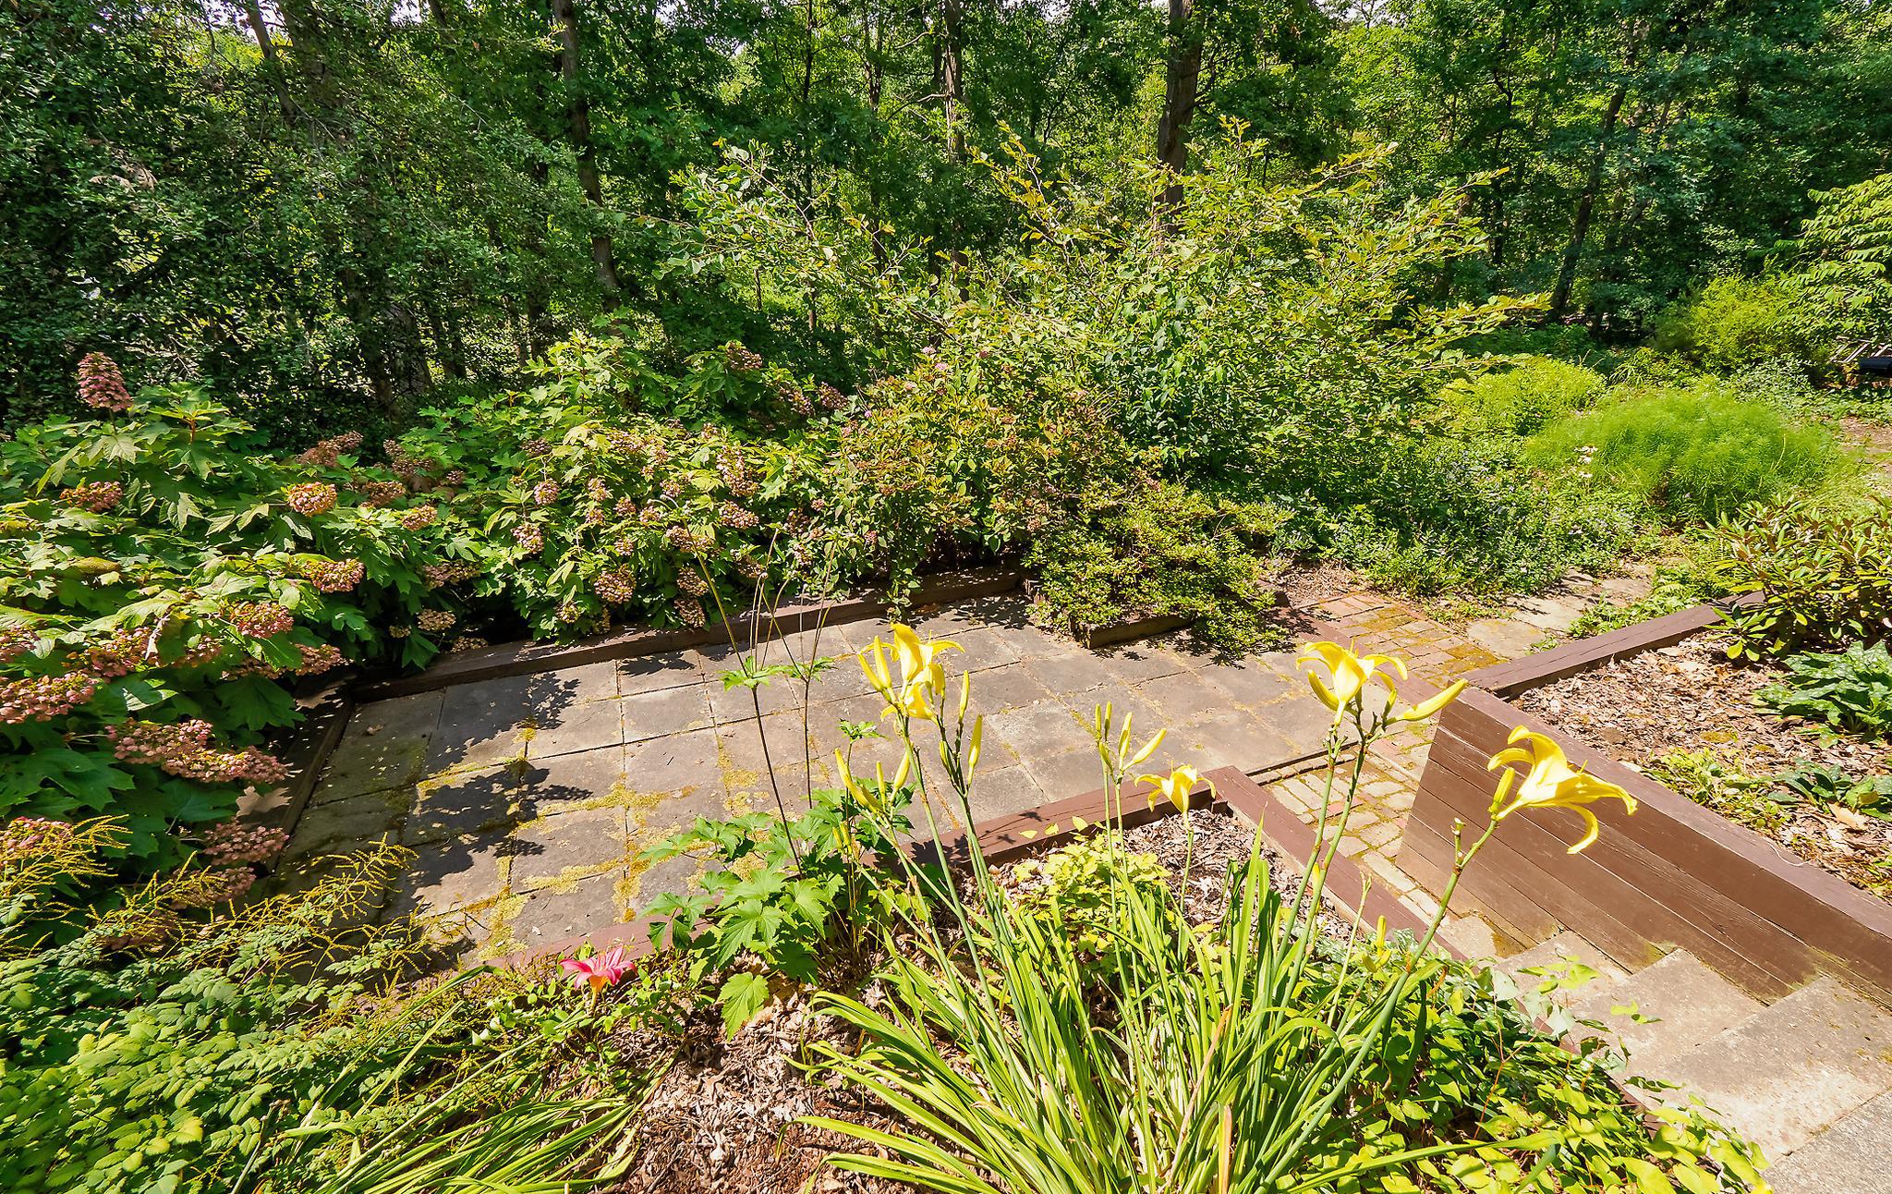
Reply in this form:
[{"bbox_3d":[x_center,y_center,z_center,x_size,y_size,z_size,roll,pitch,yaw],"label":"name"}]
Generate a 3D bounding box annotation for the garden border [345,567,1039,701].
[{"bbox_3d":[-1.248,0.166,4.540,3.758,0.103,0.198,-9,27,-19],"label":"garden border"}]

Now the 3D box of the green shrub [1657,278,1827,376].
[{"bbox_3d":[10.674,-3.621,10.300,1.600,1.220,1.450,23,33,39],"label":"green shrub"}]

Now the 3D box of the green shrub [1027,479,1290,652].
[{"bbox_3d":[1.256,-0.247,4.702,1.260,0.661,0.991,-9,27,-19],"label":"green shrub"}]

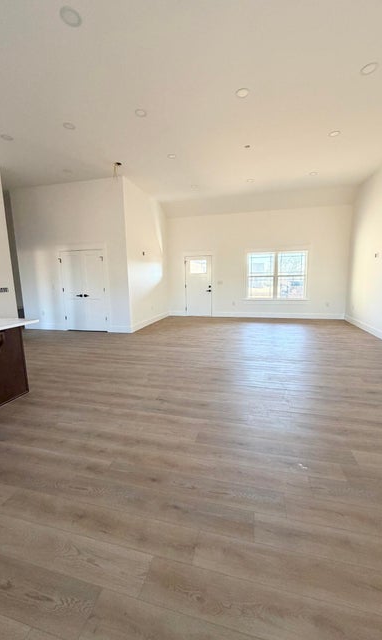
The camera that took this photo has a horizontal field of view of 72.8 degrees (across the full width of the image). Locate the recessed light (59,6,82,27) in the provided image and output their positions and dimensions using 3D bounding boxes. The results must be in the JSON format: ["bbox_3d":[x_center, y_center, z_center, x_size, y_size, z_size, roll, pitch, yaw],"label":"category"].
[{"bbox_3d":[-1.054,-2.671,2.279,0.178,0.030,0.178,-1,9,0],"label":"recessed light"}]

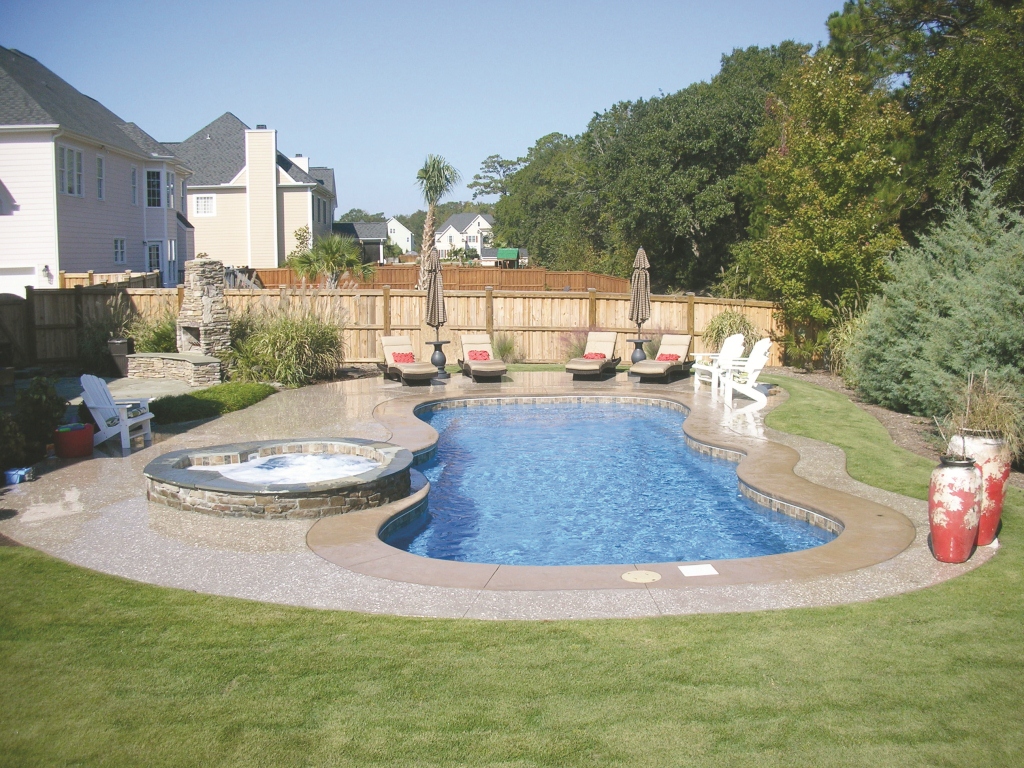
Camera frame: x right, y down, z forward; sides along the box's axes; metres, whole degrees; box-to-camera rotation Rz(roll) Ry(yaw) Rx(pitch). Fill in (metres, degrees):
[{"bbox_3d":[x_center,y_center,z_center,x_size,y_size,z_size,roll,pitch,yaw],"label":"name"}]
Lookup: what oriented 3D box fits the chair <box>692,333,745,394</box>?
[{"bbox_3d":[3.697,-0.351,18.196,0.870,0.970,0.730,-3,7,-18],"label":"chair"}]

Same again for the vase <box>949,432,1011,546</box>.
[{"bbox_3d":[3.899,0.868,8.694,0.520,0.930,0.520,-1,7,0],"label":"vase"}]

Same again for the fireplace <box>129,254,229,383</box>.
[{"bbox_3d":[-6.623,-1.315,21.159,2.400,2.450,1.430,5,9,41],"label":"fireplace"}]

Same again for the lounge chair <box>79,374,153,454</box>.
[{"bbox_3d":[-5.307,0.327,13.795,0.850,0.950,0.730,1,7,10],"label":"lounge chair"}]

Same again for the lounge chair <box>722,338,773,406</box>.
[{"bbox_3d":[3.788,-0.183,16.605,0.870,0.980,0.730,-2,7,-10],"label":"lounge chair"}]

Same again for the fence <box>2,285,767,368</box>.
[{"bbox_3d":[-2.780,-1.379,24.622,18.400,1.832,0.160,0,7,-1],"label":"fence"}]

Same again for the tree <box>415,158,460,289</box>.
[{"bbox_3d":[-2.540,-4.865,35.671,1.568,5.964,1.568,0,7,0],"label":"tree"}]

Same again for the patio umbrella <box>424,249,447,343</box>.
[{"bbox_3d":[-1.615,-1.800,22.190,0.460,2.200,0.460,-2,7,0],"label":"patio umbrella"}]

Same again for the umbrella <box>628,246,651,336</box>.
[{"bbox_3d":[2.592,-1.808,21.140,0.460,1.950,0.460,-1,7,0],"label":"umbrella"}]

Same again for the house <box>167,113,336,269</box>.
[{"bbox_3d":[-18.557,-12.125,69.674,12.000,11.800,18.000,-1,7,-5],"label":"house"}]

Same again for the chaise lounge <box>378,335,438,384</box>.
[{"bbox_3d":[-2.055,-0.462,20.442,0.700,0.840,1.950,-3,7,-21],"label":"chaise lounge"}]

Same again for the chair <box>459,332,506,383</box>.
[{"bbox_3d":[-0.630,-0.531,20.889,0.700,0.840,1.950,-2,7,-11],"label":"chair"}]

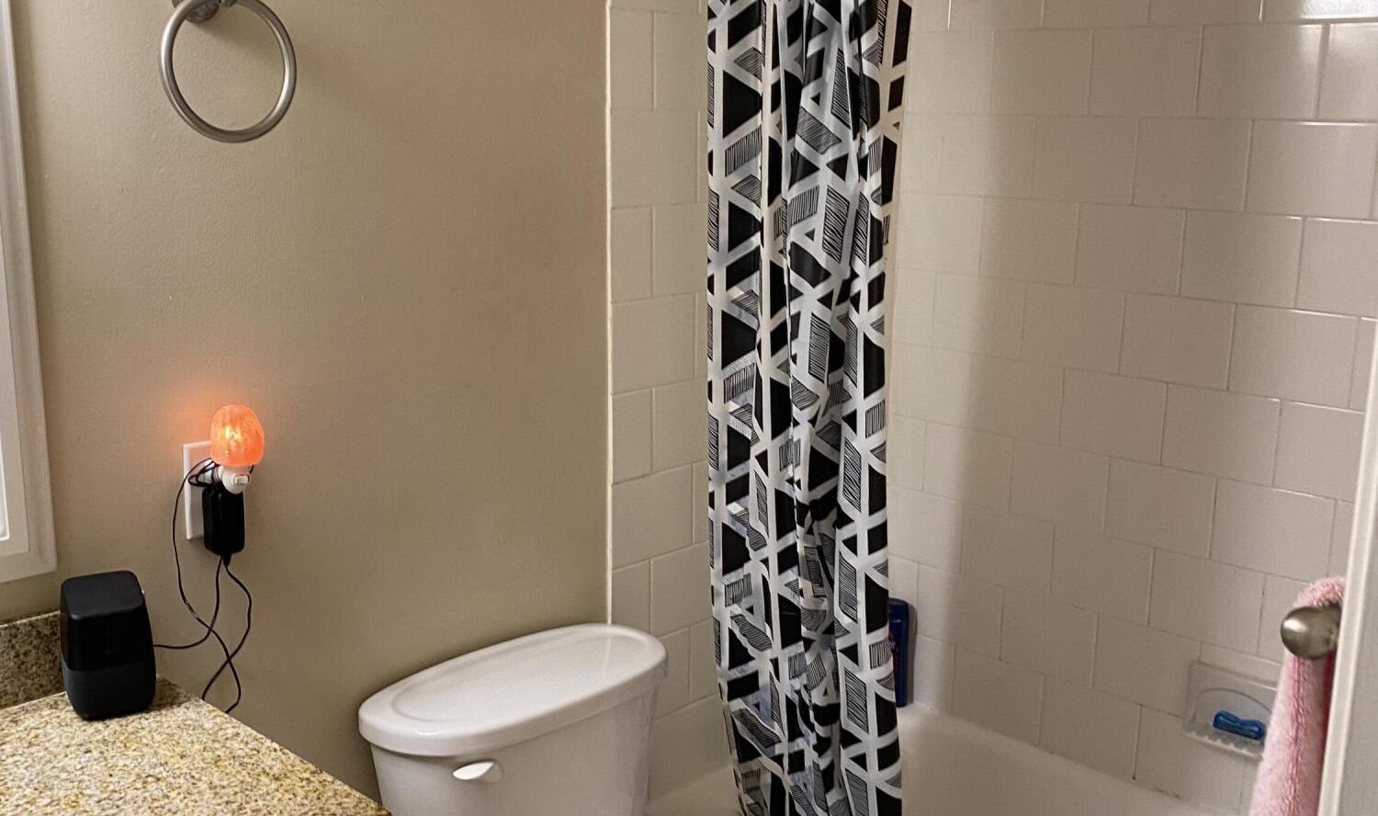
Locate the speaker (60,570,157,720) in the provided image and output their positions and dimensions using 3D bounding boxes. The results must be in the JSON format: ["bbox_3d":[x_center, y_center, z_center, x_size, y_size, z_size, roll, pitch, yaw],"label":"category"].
[{"bbox_3d":[-0.678,0.275,1.607,0.094,0.144,0.094,-5,14,-26],"label":"speaker"}]

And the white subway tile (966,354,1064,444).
[{"bbox_3d":[0.638,-0.018,2.700,0.200,0.152,0.010,12,17,42],"label":"white subway tile"}]

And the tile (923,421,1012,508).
[{"bbox_3d":[0.566,0.117,2.784,0.200,0.152,0.010,12,17,41],"label":"tile"}]

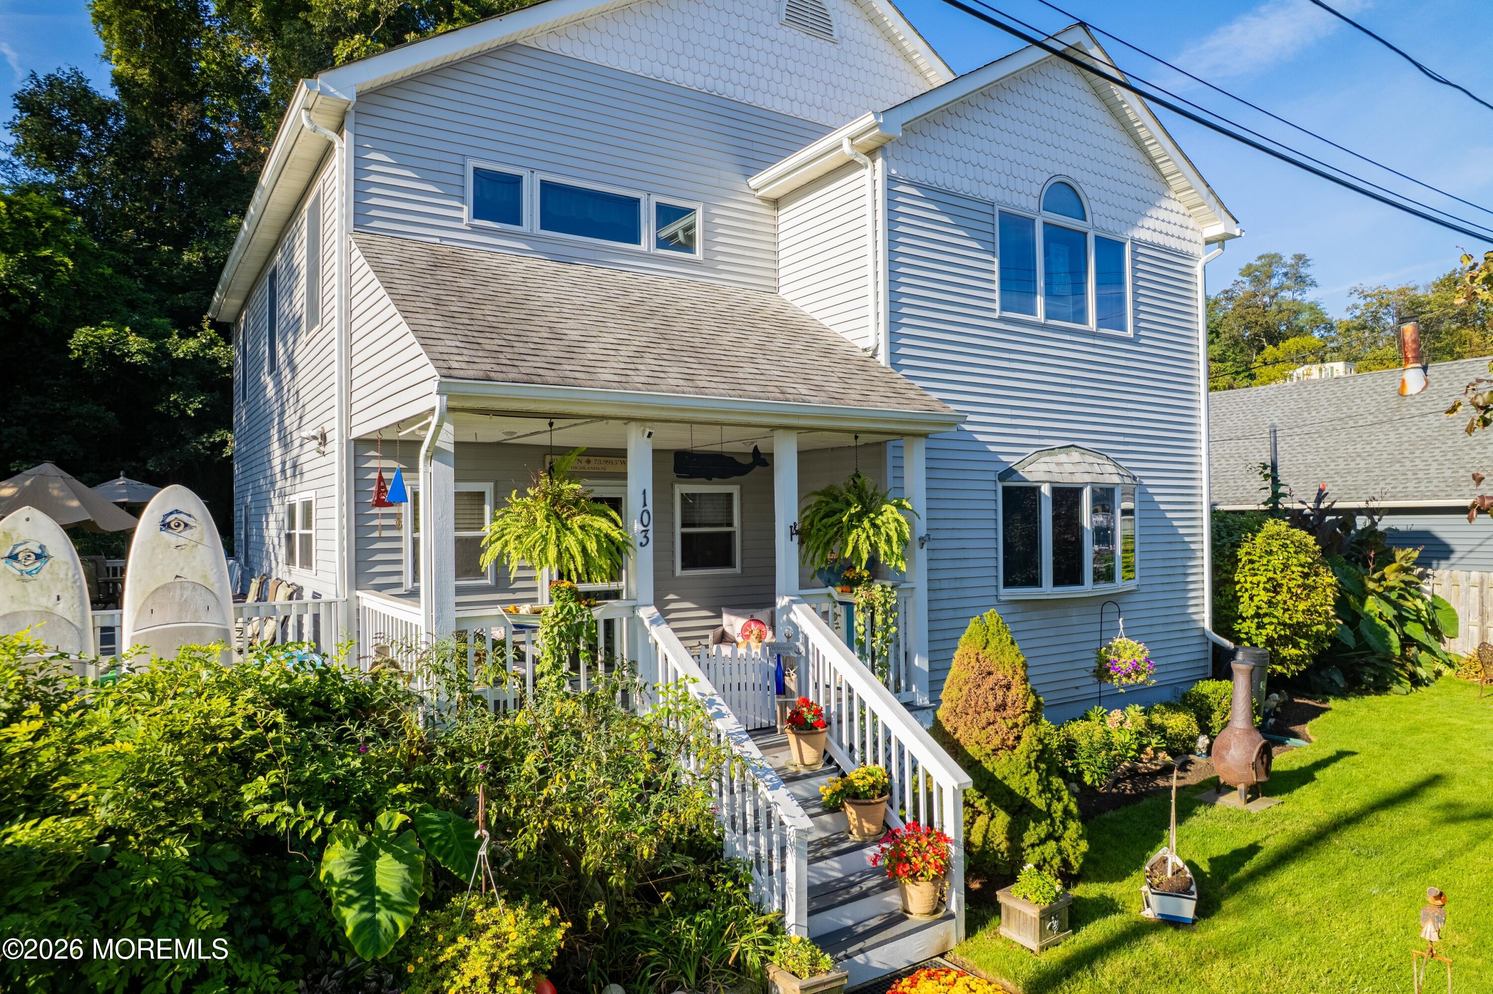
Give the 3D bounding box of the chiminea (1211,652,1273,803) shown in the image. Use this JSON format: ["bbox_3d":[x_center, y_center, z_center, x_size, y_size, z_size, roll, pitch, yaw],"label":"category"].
[{"bbox_3d":[4.671,2.212,8.577,0.500,1.250,0.570,0,-1,-33],"label":"chiminea"}]

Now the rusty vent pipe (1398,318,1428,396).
[{"bbox_3d":[14.532,-3.068,19.900,0.530,1.690,0.560,-2,-1,-33],"label":"rusty vent pipe"}]

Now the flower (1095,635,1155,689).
[{"bbox_3d":[3.819,1.666,9.203,0.560,0.530,0.560,0,-1,-33],"label":"flower"}]

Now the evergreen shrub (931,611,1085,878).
[{"bbox_3d":[2.079,1.861,7.241,1.170,1.929,1.170,0,-1,0],"label":"evergreen shrub"}]

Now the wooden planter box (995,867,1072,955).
[{"bbox_3d":[1.897,2.691,5.998,0.350,0.410,0.335,0,-1,-34],"label":"wooden planter box"}]

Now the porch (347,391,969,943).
[{"bbox_3d":[-0.385,1.105,7.149,4.406,3.454,4.406,0,-1,-33],"label":"porch"}]

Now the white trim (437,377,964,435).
[{"bbox_3d":[-0.001,-0.624,6.586,4.366,0.169,0.163,0,-1,-33],"label":"white trim"}]

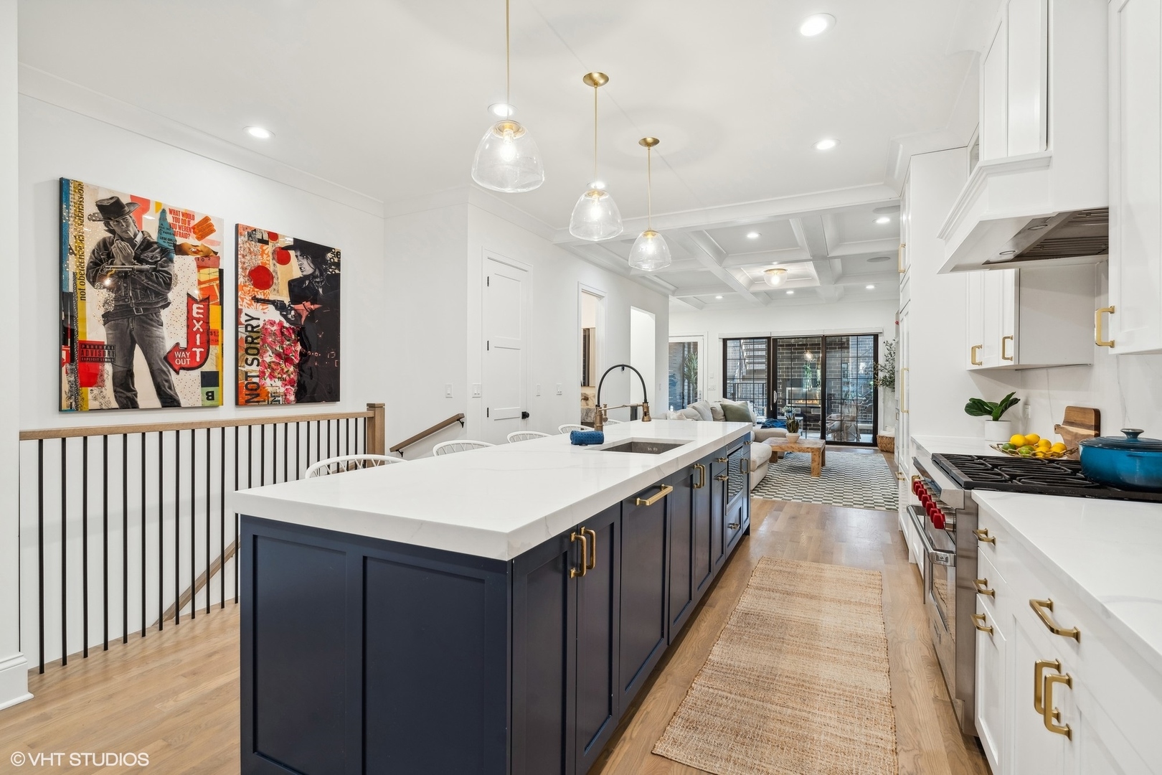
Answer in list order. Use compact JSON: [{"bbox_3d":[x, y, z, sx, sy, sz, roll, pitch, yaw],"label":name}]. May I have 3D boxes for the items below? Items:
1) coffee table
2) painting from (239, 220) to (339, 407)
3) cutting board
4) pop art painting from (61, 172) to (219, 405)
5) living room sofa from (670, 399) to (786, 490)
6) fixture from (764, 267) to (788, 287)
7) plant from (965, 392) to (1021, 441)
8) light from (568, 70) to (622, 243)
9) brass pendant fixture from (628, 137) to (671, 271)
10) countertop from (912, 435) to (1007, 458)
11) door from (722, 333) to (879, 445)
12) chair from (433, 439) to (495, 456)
[{"bbox_3d":[3.243,1.037,7.871,0.830,0.410,1.230,0,0,27],"label":"coffee table"},{"bbox_3d":[-2.378,-0.553,4.269,0.040,1.370,0.875,0,1,27],"label":"painting"},{"bbox_3d":[2.469,0.226,2.580,0.030,0.260,0.450,3,1,27],"label":"cutting board"},{"bbox_3d":[-2.824,-0.544,3.399,0.040,1.370,0.880,0,1,27],"label":"pop art painting"},{"bbox_3d":[2.479,0.777,8.395,1.320,0.920,4.300,0,0,27],"label":"living room sofa"},{"bbox_3d":[3.017,-1.681,8.000,0.360,0.260,0.360,0,0,27],"label":"fixture"},{"bbox_3d":[2.743,0.194,3.440,0.310,0.320,0.270,0,0,27],"label":"plant"},{"bbox_3d":[0.090,-1.357,3.076,0.320,0.940,0.320,0,0,0],"label":"light"},{"bbox_3d":[0.514,-1.361,3.881,0.320,0.950,0.320,0,0,0],"label":"brass pendant fixture"},{"bbox_3d":[2.124,0.325,2.662,0.650,0.040,0.970,0,1,27],"label":"countertop"},{"bbox_3d":[4.958,0.013,11.897,3.310,2.420,0.140,0,0,27],"label":"door"},{"bbox_3d":[-0.547,0.763,2.801,0.530,0.930,0.510,0,1,27],"label":"chair"}]

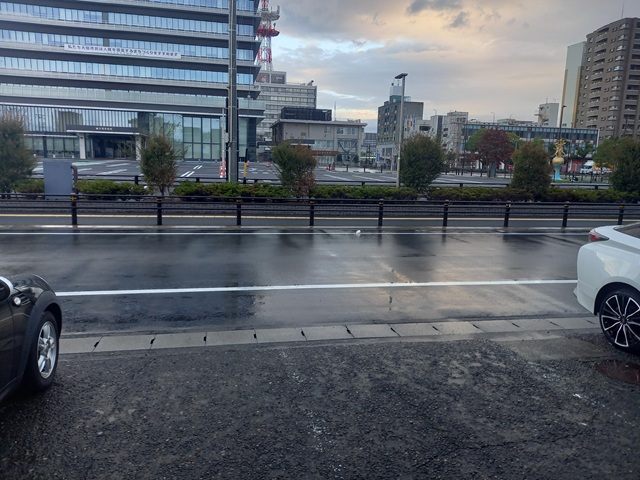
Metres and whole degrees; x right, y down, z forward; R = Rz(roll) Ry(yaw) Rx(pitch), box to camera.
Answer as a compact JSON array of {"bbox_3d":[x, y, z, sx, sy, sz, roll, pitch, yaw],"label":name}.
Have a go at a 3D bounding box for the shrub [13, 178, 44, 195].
[{"bbox_3d":[-8.839,-1.590,14.191,1.150,0.620,0.950,0,10,-12],"label":"shrub"}]

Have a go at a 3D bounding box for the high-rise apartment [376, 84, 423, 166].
[{"bbox_3d":[27.500,-36.801,155.472,7.600,27.000,17.400,0,10,-12],"label":"high-rise apartment"}]

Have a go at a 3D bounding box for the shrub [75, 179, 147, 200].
[{"bbox_3d":[-6.631,-1.596,14.674,2.100,0.640,1.000,0,10,-12],"label":"shrub"}]

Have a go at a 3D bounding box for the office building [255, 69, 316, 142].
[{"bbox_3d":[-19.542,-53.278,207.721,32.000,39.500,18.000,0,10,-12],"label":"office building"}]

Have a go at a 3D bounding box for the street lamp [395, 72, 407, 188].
[{"bbox_3d":[2.920,-3.700,17.028,0.250,4.630,0.700,0,10,-12],"label":"street lamp"}]

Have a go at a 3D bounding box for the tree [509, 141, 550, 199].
[{"bbox_3d":[7.944,-2.530,17.707,1.420,2.400,1.400,0,10,-12],"label":"tree"}]

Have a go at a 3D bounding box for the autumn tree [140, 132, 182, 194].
[{"bbox_3d":[-5.092,-2.350,14.881,1.250,2.140,1.200,0,10,-12],"label":"autumn tree"}]

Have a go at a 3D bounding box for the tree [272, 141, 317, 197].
[{"bbox_3d":[-0.892,-2.342,15.803,1.420,2.100,1.380,0,10,-12],"label":"tree"}]

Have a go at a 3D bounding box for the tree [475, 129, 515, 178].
[{"bbox_3d":[20.068,-9.954,52.994,4.000,5.490,3.800,0,10,-12],"label":"tree"}]

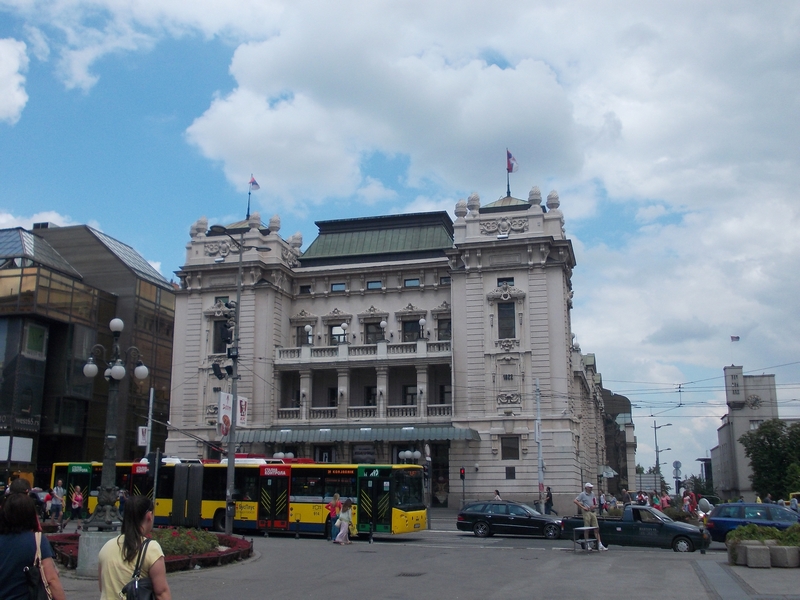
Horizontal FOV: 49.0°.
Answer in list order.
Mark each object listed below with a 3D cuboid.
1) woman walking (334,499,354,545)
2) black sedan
[{"bbox_3d":[-2.060,8.273,32.775,0.660,1.630,0.520,3,-13,-11],"label":"woman walking"},{"bbox_3d":[4.867,9.145,36.702,4.800,1.500,1.820,-4,-13,18],"label":"black sedan"}]

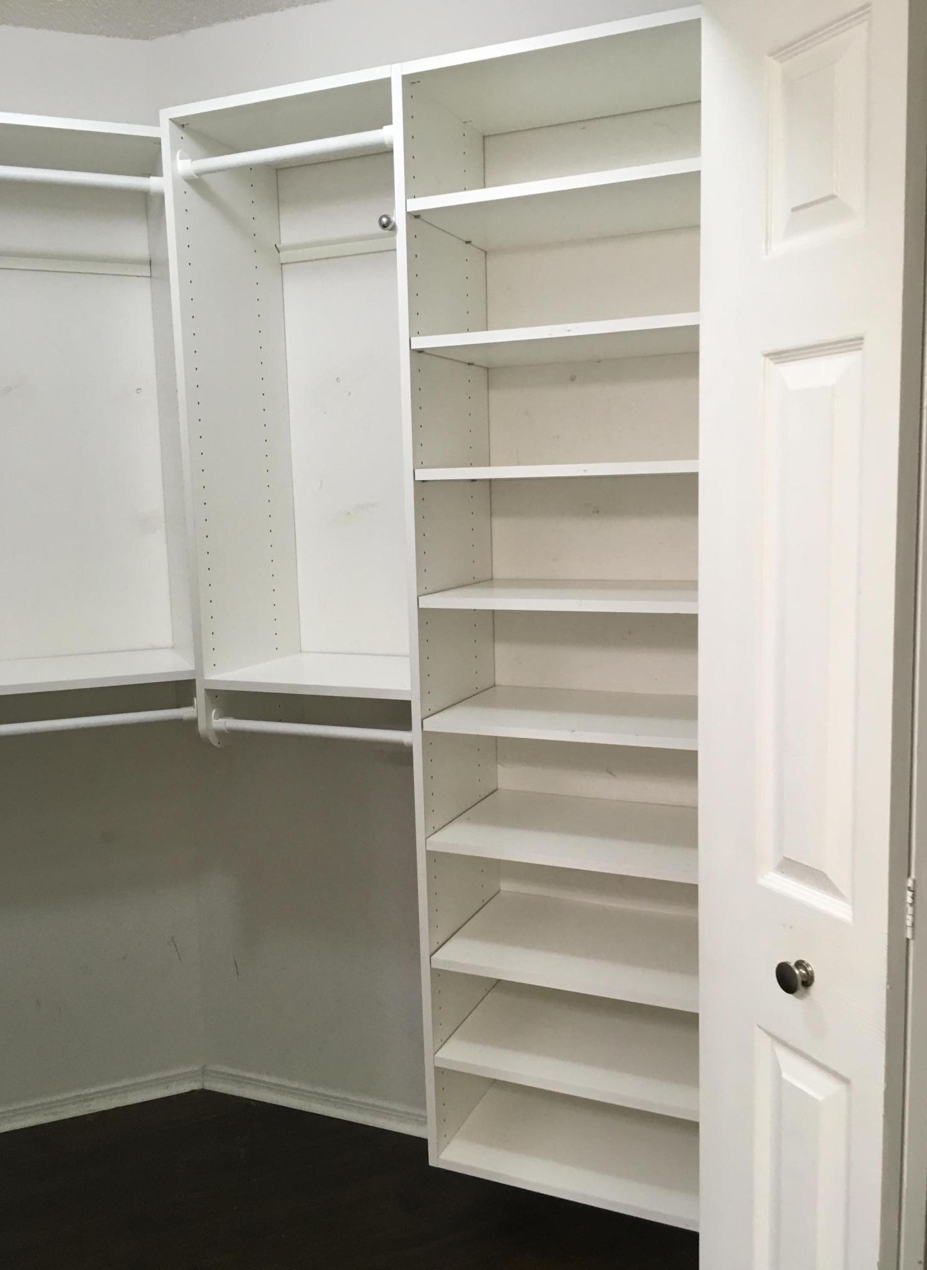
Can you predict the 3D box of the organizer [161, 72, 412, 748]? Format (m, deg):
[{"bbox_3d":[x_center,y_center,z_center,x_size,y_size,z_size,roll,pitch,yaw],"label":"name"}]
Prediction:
[{"bbox_3d":[-0.253,-0.384,2.116,0.480,1.210,0.358,2,9,23],"label":"organizer"}]

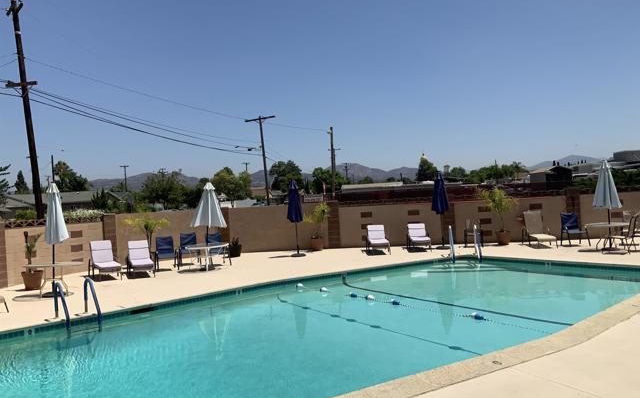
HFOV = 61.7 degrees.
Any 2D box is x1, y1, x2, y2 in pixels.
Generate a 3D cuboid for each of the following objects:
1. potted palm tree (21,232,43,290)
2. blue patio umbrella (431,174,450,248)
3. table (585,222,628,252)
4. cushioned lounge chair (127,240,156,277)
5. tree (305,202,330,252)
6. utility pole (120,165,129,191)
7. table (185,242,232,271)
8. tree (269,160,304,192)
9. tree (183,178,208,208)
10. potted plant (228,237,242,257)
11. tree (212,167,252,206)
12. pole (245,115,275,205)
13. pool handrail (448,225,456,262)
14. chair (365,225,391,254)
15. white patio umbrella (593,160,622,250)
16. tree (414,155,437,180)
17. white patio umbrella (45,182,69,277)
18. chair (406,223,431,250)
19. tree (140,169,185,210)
[{"bbox_3d":[-7.157,1.515,13.275,0.600,1.420,0.600,-3,1,-33],"label":"potted palm tree"},{"bbox_3d":[4.013,0.354,17.717,0.560,2.500,0.560,-3,0,13],"label":"blue patio umbrella"},{"bbox_3d":[7.805,1.032,14.519,1.220,0.710,1.220,-3,0,28],"label":"table"},{"bbox_3d":[-4.959,1.662,14.647,0.640,0.880,1.500,-3,1,-27],"label":"cushioned lounge chair"},{"bbox_3d":[-0.101,0.941,19.316,0.900,1.780,0.850,-3,0,0],"label":"tree"},{"bbox_3d":[-39.749,-1.181,109.970,1.900,11.193,0.600,-3,0,-20],"label":"utility pole"},{"bbox_3d":[-3.120,1.607,14.862,1.220,0.680,1.220,-3,0,-11],"label":"table"},{"bbox_3d":[-5.112,-2.376,85.033,5.900,7.780,5.900,-3,0,0],"label":"tree"},{"bbox_3d":[-11.949,0.272,51.987,2.800,4.722,2.800,-3,0,-13],"label":"tree"},{"bbox_3d":[-2.849,1.620,18.042,0.430,0.660,0.430,-3,0,-9],"label":"potted plant"},{"bbox_3d":[-9.416,-0.441,57.984,4.300,5.942,4.300,-3,0,-9],"label":"tree"},{"bbox_3d":[-5.297,-3.111,52.000,2.750,9.840,0.300,-6,0,12],"label":"pole"},{"bbox_3d":[3.682,1.273,14.892,0.120,1.030,0.650,-3,0,3],"label":"pool handrail"},{"bbox_3d":[1.820,1.282,16.843,0.660,0.830,1.850,-3,0,5],"label":"chair"},{"bbox_3d":[7.659,0.159,14.327,0.780,2.430,0.780,-3,0,28],"label":"white patio umbrella"},{"bbox_3d":[20.872,-4.154,105.035,4.400,8.350,4.400,-3,0,0],"label":"tree"},{"bbox_3d":[-5.683,0.848,11.547,0.540,2.430,0.540,-3,0,-27],"label":"white patio umbrella"},{"bbox_3d":[3.098,1.210,16.993,0.660,0.840,1.850,-3,0,6],"label":"chair"},{"bbox_3d":[-17.480,-0.474,60.024,5.000,5.660,5.000,-3,0,0],"label":"tree"}]

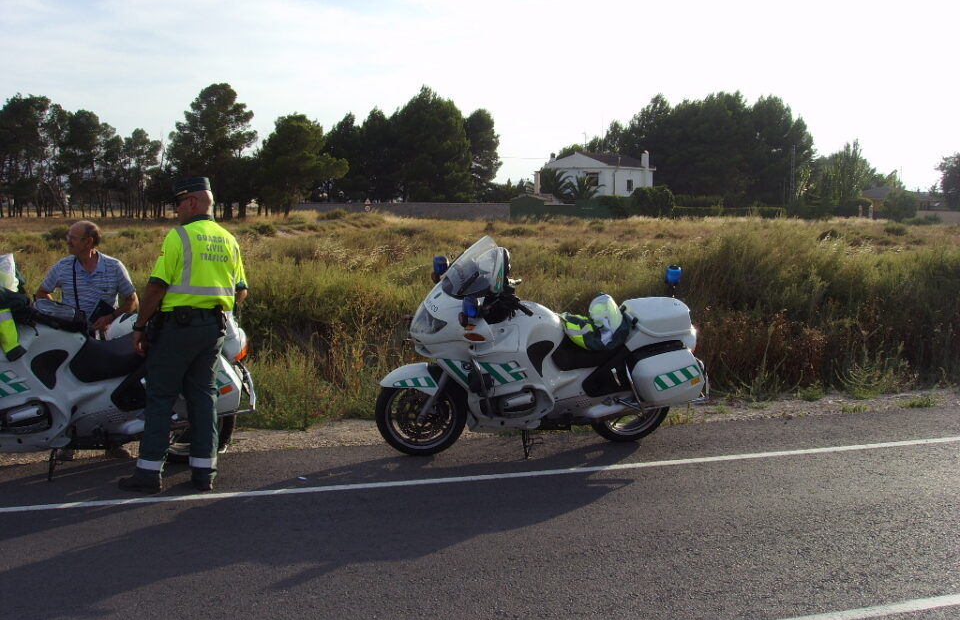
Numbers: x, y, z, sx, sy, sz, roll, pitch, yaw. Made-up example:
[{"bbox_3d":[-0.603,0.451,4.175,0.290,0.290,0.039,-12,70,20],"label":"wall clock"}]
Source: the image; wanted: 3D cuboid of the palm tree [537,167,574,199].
[{"bbox_3d":[7.260,-11.420,103.384,3.600,4.100,3.600,0,5,0],"label":"palm tree"}]

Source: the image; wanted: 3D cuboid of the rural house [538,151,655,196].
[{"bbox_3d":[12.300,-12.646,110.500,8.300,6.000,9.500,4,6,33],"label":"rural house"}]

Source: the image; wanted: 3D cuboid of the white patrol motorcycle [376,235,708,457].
[{"bbox_3d":[0.387,0.226,7.262,2.220,1.450,0.920,-2,6,-17],"label":"white patrol motorcycle"}]

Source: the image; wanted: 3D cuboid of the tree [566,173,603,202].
[{"bbox_3d":[9.758,-10.888,100.421,3.500,3.600,3.500,0,5,0],"label":"tree"}]

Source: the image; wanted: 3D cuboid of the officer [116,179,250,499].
[{"bbox_3d":[-1.739,0.140,6.259,0.600,1.810,0.450,-5,7,-41],"label":"officer"}]

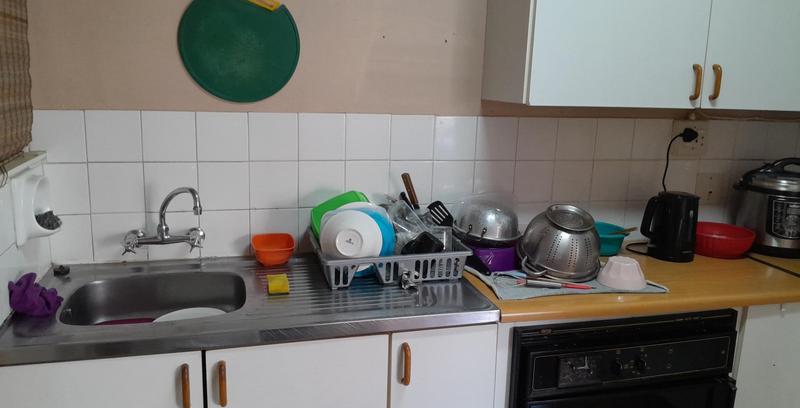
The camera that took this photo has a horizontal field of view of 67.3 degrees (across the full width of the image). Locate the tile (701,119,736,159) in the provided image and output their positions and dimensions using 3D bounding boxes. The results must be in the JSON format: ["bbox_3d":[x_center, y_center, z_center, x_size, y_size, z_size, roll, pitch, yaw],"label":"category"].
[{"bbox_3d":[1.228,-0.246,2.317,0.150,0.150,0.010,-1,11,-14],"label":"tile"}]

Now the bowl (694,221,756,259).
[{"bbox_3d":[1.122,0.132,2.142,0.245,0.080,0.245,2,11,0],"label":"bowl"}]

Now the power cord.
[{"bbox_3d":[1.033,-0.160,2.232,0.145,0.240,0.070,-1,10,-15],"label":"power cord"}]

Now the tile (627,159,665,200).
[{"bbox_3d":[0.928,-0.089,2.261,0.150,0.150,0.010,-1,10,-14],"label":"tile"}]

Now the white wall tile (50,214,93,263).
[{"bbox_3d":[-0.976,0.104,1.798,0.115,0.147,0.010,-1,10,-14],"label":"white wall tile"}]

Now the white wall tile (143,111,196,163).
[{"bbox_3d":[-0.693,-0.202,1.816,0.150,0.150,0.010,-1,10,-14],"label":"white wall tile"}]

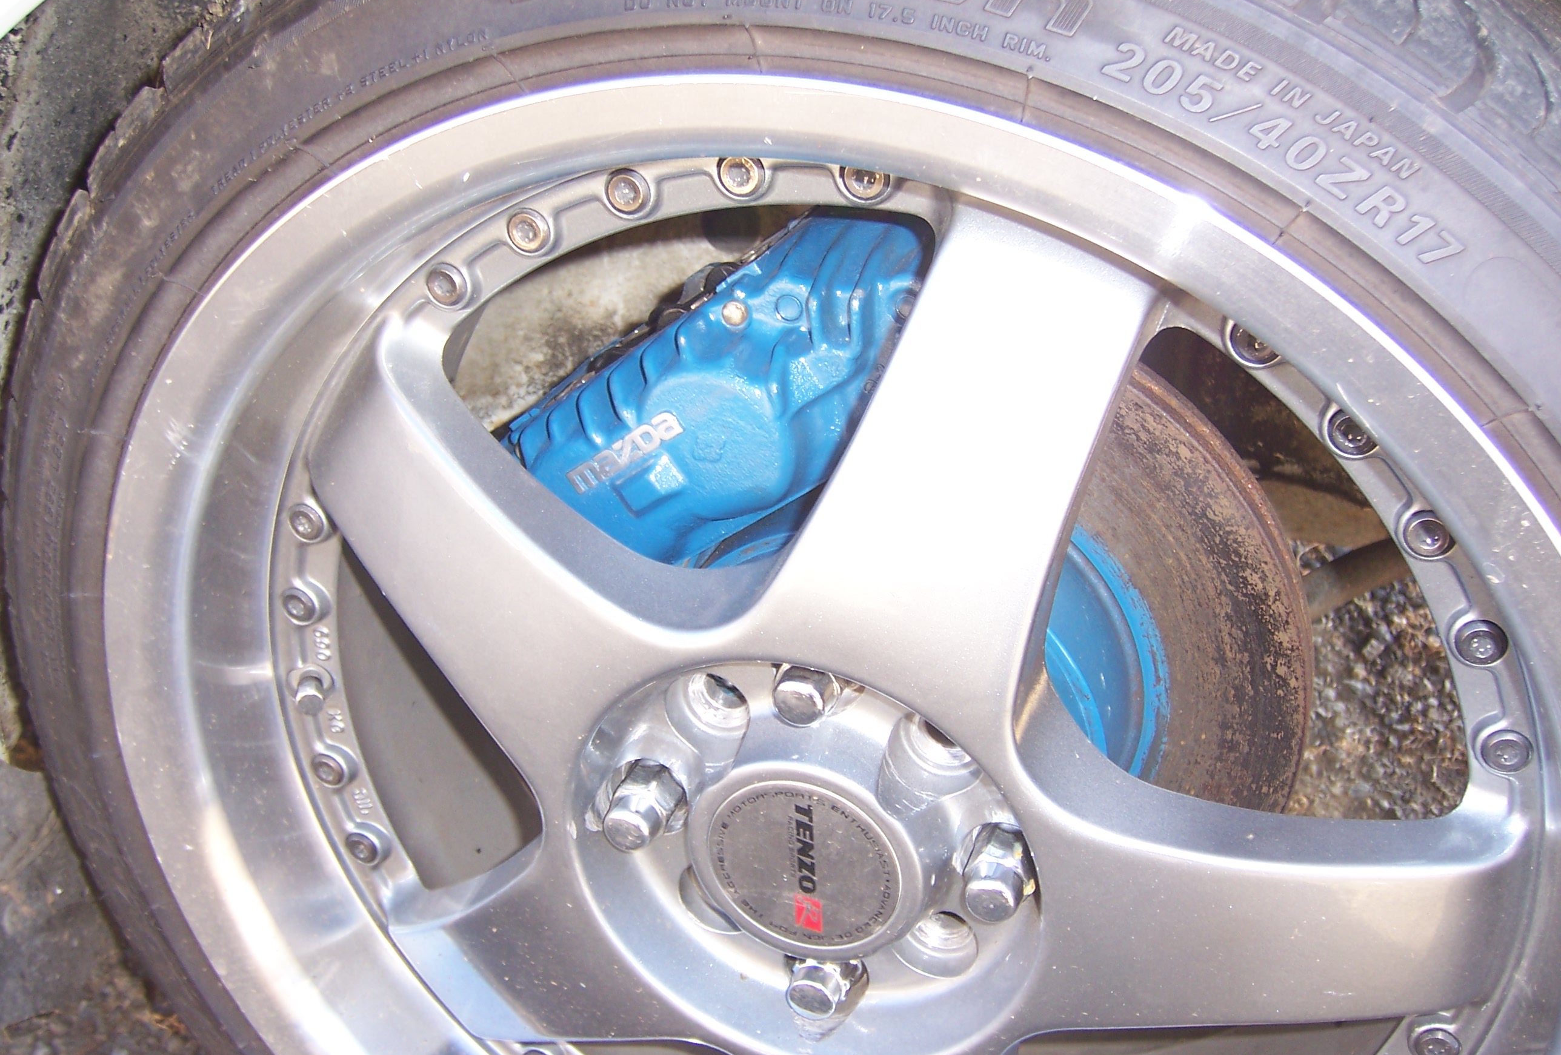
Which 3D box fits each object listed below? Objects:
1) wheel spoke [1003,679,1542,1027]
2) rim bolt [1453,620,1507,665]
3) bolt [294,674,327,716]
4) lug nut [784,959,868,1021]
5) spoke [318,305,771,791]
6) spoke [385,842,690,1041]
[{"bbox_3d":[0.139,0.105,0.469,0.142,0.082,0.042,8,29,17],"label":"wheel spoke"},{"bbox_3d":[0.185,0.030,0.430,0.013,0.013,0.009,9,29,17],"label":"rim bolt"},{"bbox_3d":[-0.168,0.059,0.581,0.009,0.009,0.015,-5,27,-17],"label":"bolt"},{"bbox_3d":[0.015,0.142,0.529,0.022,0.022,0.029,9,29,17],"label":"lug nut"},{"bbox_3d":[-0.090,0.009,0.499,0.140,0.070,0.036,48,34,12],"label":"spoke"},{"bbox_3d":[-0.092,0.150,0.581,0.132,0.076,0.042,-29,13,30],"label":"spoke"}]

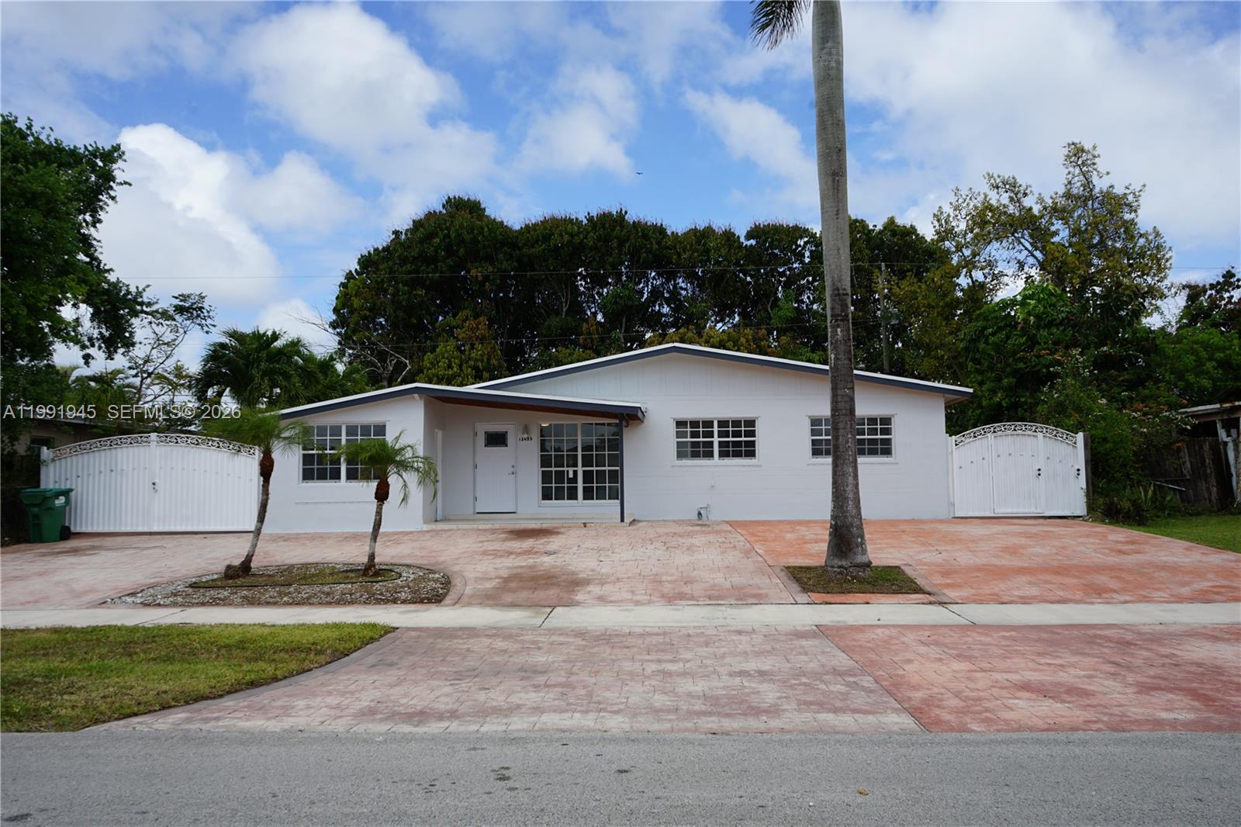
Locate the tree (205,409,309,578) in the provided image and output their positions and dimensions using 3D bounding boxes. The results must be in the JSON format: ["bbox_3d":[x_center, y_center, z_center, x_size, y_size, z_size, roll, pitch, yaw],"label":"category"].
[{"bbox_3d":[-5.429,1.185,14.407,1.549,2.524,1.500,-1,-4,0],"label":"tree"}]

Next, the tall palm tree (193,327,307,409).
[{"bbox_3d":[-11.929,0.325,31.080,3.734,6.269,3.500,-1,-4,0],"label":"tall palm tree"}]

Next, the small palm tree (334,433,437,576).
[{"bbox_3d":[-3.512,1.357,14.442,1.553,2.138,1.500,-1,-4,0],"label":"small palm tree"}]

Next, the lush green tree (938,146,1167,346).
[{"bbox_3d":[14.169,-3.009,31.313,7.721,11.882,7.200,-1,-4,0],"label":"lush green tree"}]

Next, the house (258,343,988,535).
[{"bbox_3d":[0.232,0.745,25.413,15.572,4.103,11.000,-1,-4,2],"label":"house"}]

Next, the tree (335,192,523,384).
[{"bbox_3d":[-8.765,-2.842,43.359,8.537,14.202,8.200,-1,-4,0],"label":"tree"}]

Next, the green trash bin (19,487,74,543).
[{"bbox_3d":[-11.901,2.116,20.027,0.700,1.100,0.840,-2,-5,14],"label":"green trash bin"}]

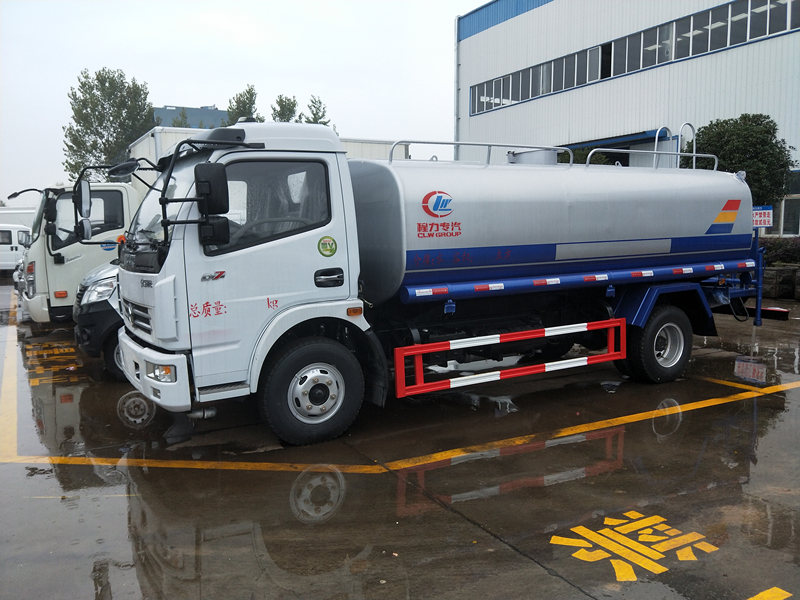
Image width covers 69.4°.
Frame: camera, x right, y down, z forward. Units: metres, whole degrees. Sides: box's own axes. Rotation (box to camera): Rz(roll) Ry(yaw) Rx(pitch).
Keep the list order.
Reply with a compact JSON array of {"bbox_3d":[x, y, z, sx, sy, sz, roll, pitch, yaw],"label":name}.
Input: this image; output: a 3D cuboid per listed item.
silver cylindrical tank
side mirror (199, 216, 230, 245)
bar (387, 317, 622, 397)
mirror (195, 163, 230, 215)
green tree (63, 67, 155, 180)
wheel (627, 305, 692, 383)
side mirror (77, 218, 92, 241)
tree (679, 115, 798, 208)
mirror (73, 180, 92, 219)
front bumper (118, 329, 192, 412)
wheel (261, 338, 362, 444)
[{"bbox_3d":[1.511,-0.791,6.316,4.470,1.280,1.980,-5,8,-26],"label":"silver cylindrical tank"},{"bbox_3d":[-1.203,-0.451,3.748,0.195,0.180,0.090,0,7,9],"label":"side mirror"},{"bbox_3d":[1.074,0.479,5.125,2.500,0.405,0.060,-5,8,-26],"label":"bar"},{"bbox_3d":[-1.211,-0.717,3.714,0.210,0.325,0.090,0,7,9],"label":"mirror"},{"bbox_3d":[-13.879,-6.339,27.596,4.600,9.900,4.600,-5,8,-26],"label":"green tree"},{"bbox_3d":[2.719,0.451,6.042,0.820,0.820,0.230,-5,8,-26],"label":"wheel"},{"bbox_3d":[-2.895,-0.648,5.309,0.090,0.190,0.190,-1,7,1],"label":"side mirror"},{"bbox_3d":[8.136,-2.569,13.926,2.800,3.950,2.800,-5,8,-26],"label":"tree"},{"bbox_3d":[-2.896,-0.918,5.279,0.090,0.340,0.200,-1,7,1],"label":"mirror"},{"bbox_3d":[-2.053,0.487,4.718,0.420,0.460,1.900,-5,8,-26],"label":"front bumper"},{"bbox_3d":[-0.693,0.726,4.589,0.830,0.830,0.235,-5,8,-26],"label":"wheel"}]

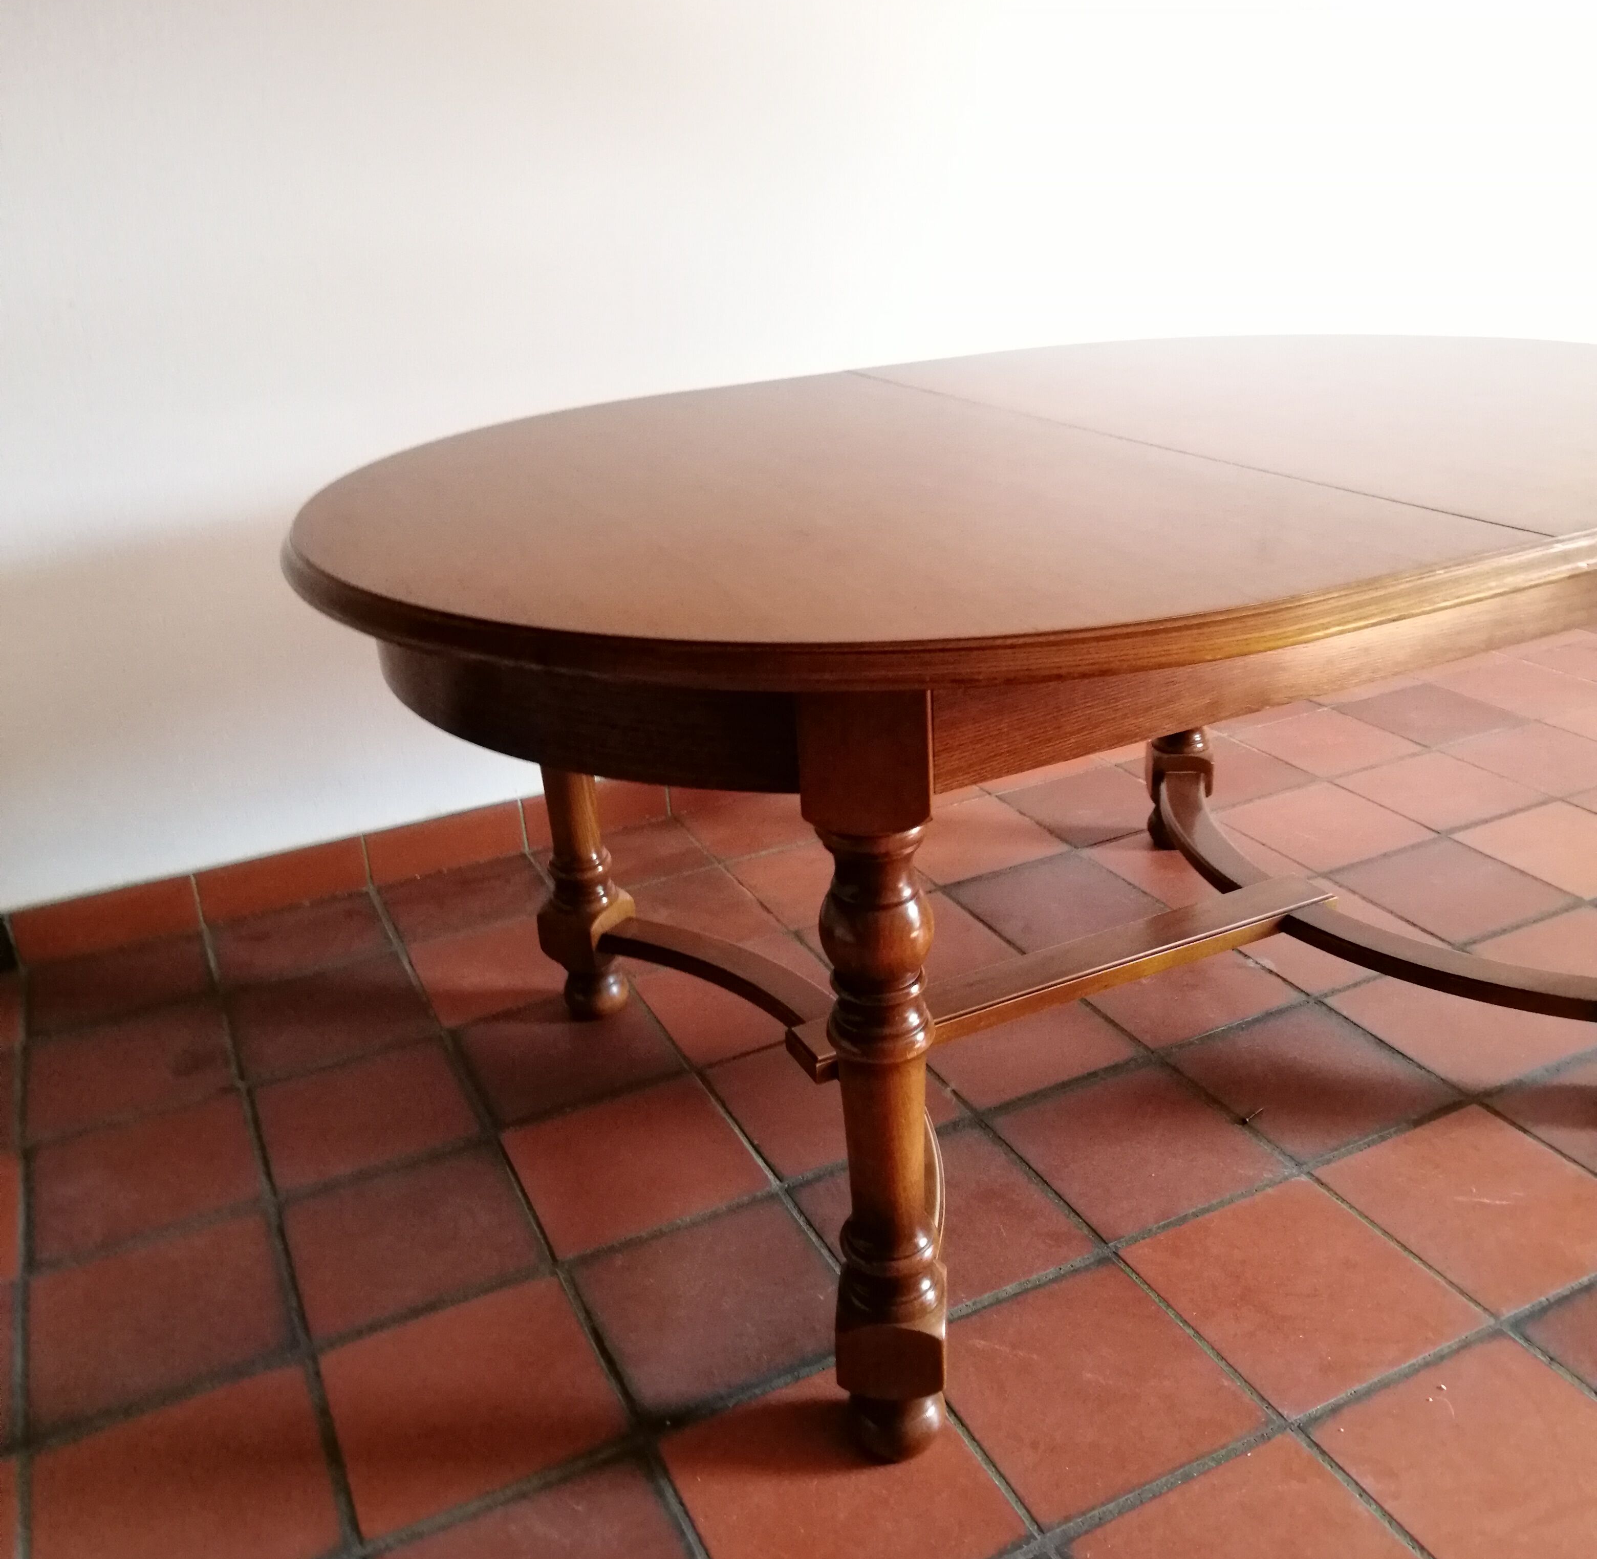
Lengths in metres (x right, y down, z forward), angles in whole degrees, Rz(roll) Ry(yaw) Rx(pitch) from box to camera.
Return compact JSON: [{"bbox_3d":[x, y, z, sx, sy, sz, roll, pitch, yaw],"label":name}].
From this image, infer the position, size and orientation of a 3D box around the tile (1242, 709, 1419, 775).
[{"bbox_3d":[0.956,-0.063,2.689,0.235,0.015,0.235,-13,25,-22],"label":"tile"}]

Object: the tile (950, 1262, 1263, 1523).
[{"bbox_3d":[0.252,0.551,1.347,0.235,0.015,0.235,-13,25,-22],"label":"tile"}]

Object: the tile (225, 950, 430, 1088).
[{"bbox_3d":[-0.636,0.322,1.998,0.235,0.015,0.235,-13,25,-22],"label":"tile"}]

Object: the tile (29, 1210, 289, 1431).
[{"bbox_3d":[-0.648,0.540,1.490,0.235,0.015,0.235,-13,25,-22],"label":"tile"}]

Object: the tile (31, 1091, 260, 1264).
[{"bbox_3d":[-0.748,0.460,1.698,0.238,0.015,0.219,-13,25,-22],"label":"tile"}]

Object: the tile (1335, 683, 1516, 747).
[{"bbox_3d":[1.190,-0.113,2.776,0.238,0.015,0.238,-13,25,-22],"label":"tile"}]

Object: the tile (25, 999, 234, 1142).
[{"bbox_3d":[-0.865,0.374,1.905,0.235,0.015,0.235,-13,25,-22],"label":"tile"}]

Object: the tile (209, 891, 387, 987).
[{"bbox_3d":[-0.742,0.240,2.209,0.233,0.015,0.197,-13,25,-22],"label":"tile"}]

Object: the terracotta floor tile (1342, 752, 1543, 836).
[{"bbox_3d":[1.071,0.027,2.468,0.238,0.015,0.238,-13,25,-22],"label":"terracotta floor tile"}]

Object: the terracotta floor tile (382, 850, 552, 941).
[{"bbox_3d":[-0.509,0.186,2.303,0.238,0.015,0.210,-13,25,-22],"label":"terracotta floor tile"}]

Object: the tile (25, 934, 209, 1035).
[{"bbox_3d":[-0.968,0.293,2.115,0.243,0.015,0.201,-13,25,-22],"label":"tile"}]

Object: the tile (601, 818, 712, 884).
[{"bbox_3d":[-0.280,0.129,2.400,0.235,0.015,0.200,-13,25,-22],"label":"tile"}]

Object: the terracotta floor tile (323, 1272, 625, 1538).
[{"bbox_3d":[-0.304,0.576,1.372,0.237,0.015,0.230,-13,25,-22],"label":"terracotta floor tile"}]

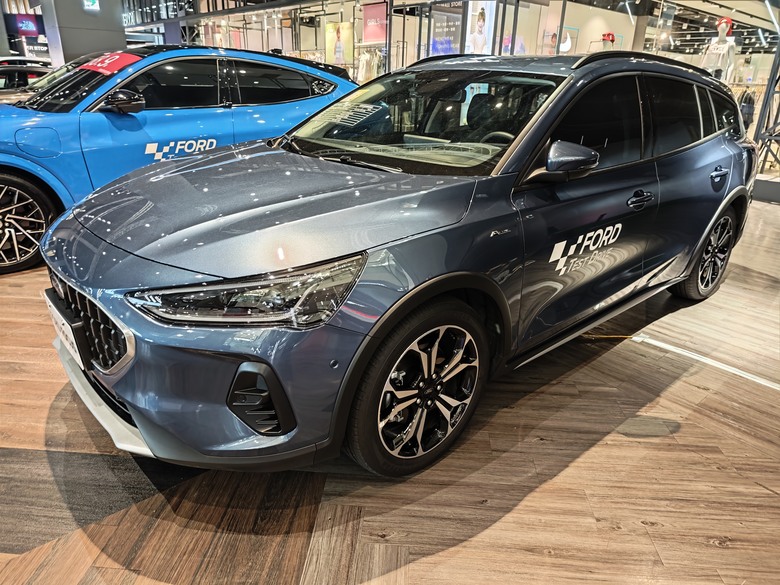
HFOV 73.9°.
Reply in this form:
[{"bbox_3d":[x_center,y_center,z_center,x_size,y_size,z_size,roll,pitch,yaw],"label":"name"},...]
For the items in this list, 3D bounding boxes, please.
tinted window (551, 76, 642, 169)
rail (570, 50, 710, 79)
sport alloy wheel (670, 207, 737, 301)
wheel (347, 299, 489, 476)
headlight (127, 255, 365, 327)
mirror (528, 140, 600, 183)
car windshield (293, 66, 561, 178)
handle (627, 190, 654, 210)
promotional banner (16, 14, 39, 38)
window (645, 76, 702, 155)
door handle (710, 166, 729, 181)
[{"bbox_3d":[0.872,-0.730,2.151,0.970,0.420,0.050,-16,2,-39],"label":"tinted window"},{"bbox_3d":[1.442,-1.209,2.802,1.750,0.110,0.060,-16,28,-39],"label":"rail"},{"bbox_3d":[2.084,-0.287,3.482,0.672,0.672,0.225,-16,28,-39],"label":"sport alloy wheel"},{"bbox_3d":[0.069,0.303,1.775,0.672,0.672,0.225,-16,28,-39],"label":"wheel"},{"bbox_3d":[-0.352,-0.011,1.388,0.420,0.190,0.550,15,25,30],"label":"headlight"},{"bbox_3d":[0.581,-0.447,1.791,0.170,0.150,0.220,-16,28,-39],"label":"mirror"},{"bbox_3d":[0.115,-0.861,2.468,1.420,0.110,0.840,23,61,43],"label":"car windshield"},{"bbox_3d":[1.098,-0.402,2.267,0.240,0.068,0.058,-16,28,-39],"label":"handle"},{"bbox_3d":[-11.572,-8.500,16.500,0.740,0.720,0.080,3,21,2],"label":"promotional banner"},{"bbox_3d":[1.472,-0.913,2.664,0.800,0.400,0.050,-16,2,-39],"label":"window"},{"bbox_3d":[1.836,-0.663,2.888,0.240,0.068,0.058,-16,28,-39],"label":"door handle"}]

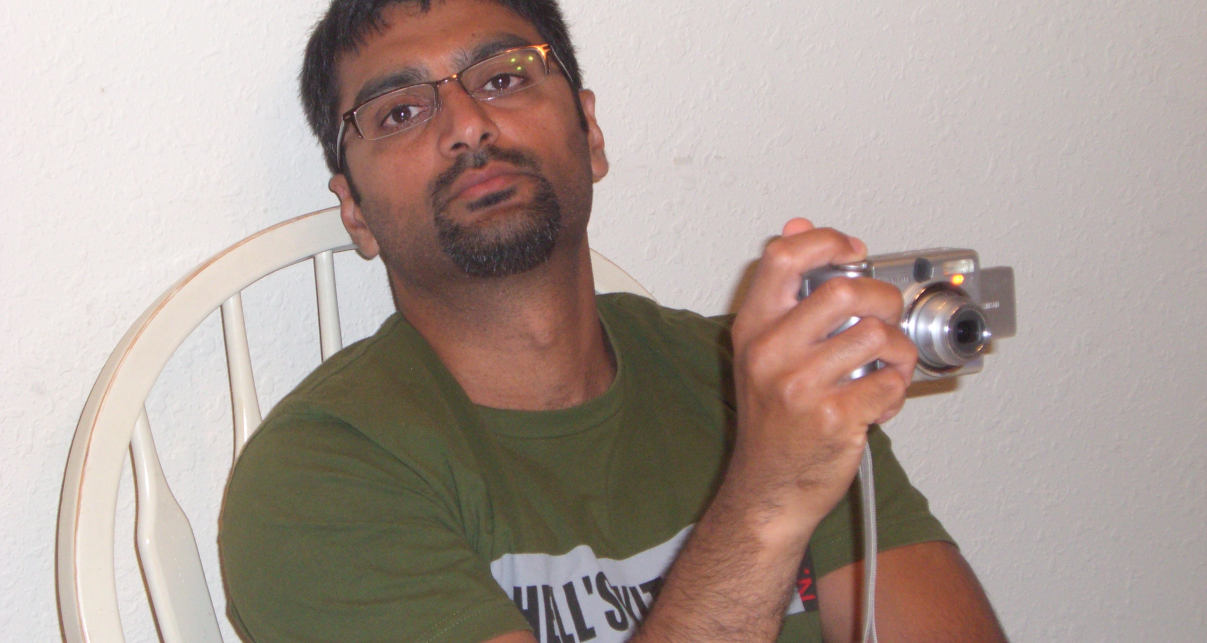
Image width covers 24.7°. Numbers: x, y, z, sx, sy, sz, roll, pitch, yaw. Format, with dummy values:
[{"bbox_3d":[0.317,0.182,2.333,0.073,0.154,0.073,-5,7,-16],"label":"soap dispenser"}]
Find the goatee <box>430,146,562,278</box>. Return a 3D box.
[{"bbox_3d":[-0.064,-0.068,1.694,0.068,0.073,0.042,-19,-13,-7],"label":"goatee"}]

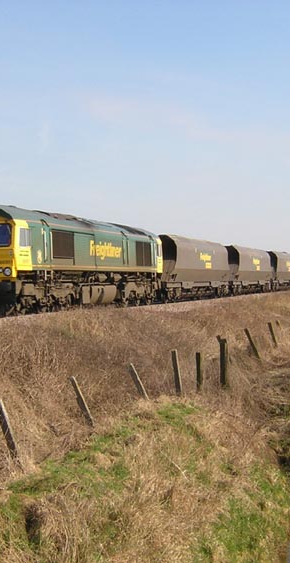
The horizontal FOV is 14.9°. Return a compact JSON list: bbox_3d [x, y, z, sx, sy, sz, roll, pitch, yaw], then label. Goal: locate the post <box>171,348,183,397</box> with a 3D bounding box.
[{"bbox_3d":[0.636,1.826,22.100,0.105,0.960,0.100,-6,0,14],"label":"post"}]

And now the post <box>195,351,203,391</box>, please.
[{"bbox_3d":[1.173,1.965,24.000,0.105,0.880,0.100,-1,0,14],"label":"post"}]

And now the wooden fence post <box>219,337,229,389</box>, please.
[{"bbox_3d":[1.894,1.966,26.500,0.150,1.200,0.140,0,0,14],"label":"wooden fence post"}]

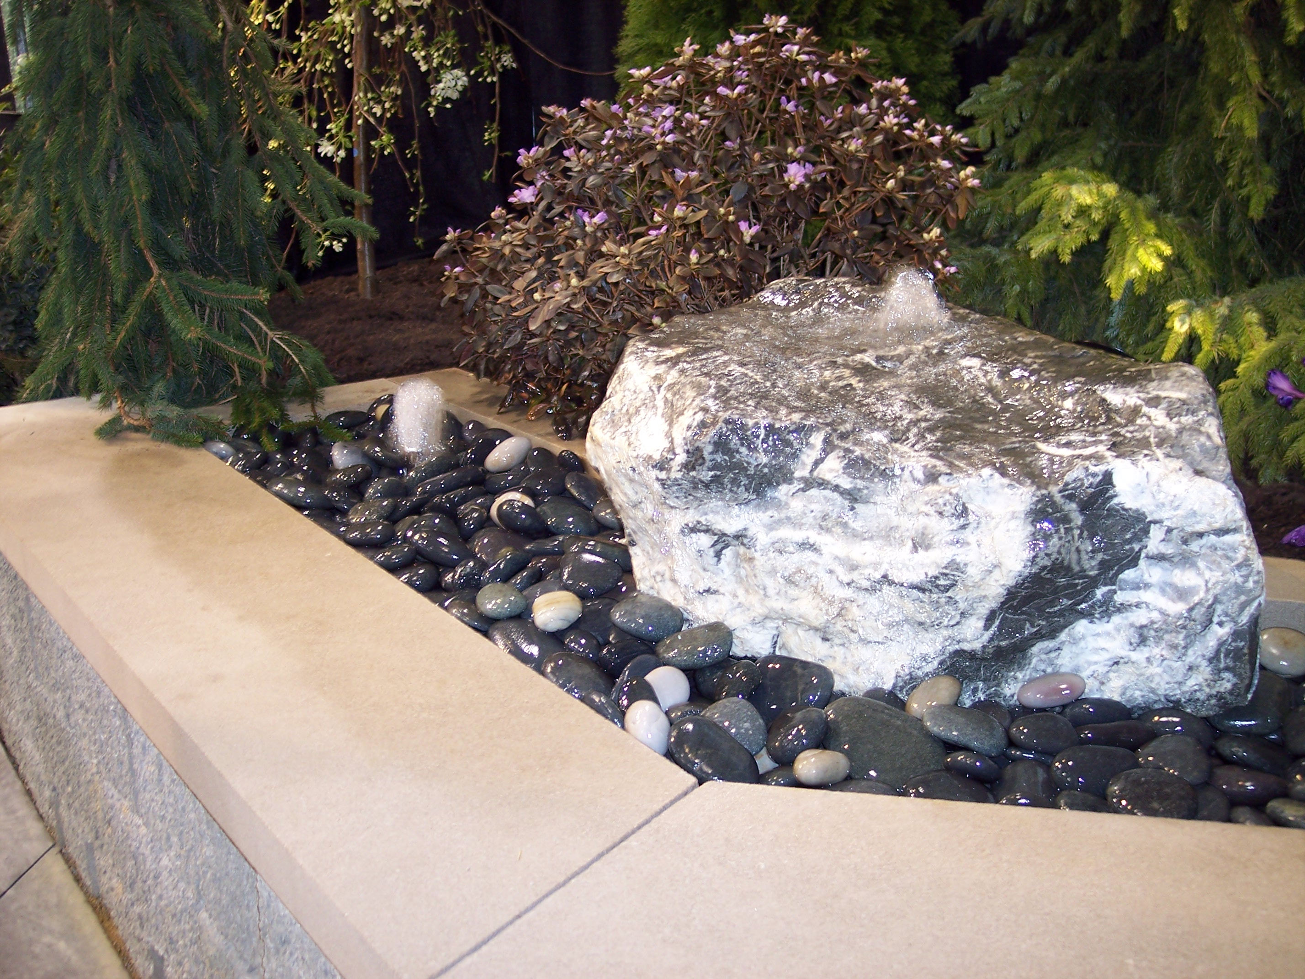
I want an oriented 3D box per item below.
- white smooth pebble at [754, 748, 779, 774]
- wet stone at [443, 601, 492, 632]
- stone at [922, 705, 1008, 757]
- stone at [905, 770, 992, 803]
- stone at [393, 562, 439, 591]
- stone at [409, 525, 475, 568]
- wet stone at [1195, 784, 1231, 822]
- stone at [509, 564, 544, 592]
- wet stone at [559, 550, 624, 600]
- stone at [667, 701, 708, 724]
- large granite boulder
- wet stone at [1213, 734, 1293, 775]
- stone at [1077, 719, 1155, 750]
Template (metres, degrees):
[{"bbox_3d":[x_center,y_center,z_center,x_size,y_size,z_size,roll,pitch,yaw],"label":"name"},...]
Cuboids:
[{"bbox_3d":[0.130,0.322,1.741,0.058,0.039,0.046,2,16,0],"label":"white smooth pebble"},{"bbox_3d":[-0.238,0.163,1.903,0.074,0.038,0.055,20,32,2],"label":"wet stone"},{"bbox_3d":[0.357,0.276,1.687,0.101,0.046,0.071,16,24,26],"label":"stone"},{"bbox_3d":[0.327,0.337,1.625,0.099,0.046,0.074,2,22,8],"label":"stone"},{"bbox_3d":[-0.366,0.136,2.242,0.084,0.043,0.062,-7,23,-8],"label":"stone"},{"bbox_3d":[-0.361,0.096,2.500,0.125,0.046,0.079,26,19,21],"label":"stone"},{"bbox_3d":[0.614,0.354,1.632,0.066,0.038,0.052,2,27,0],"label":"wet stone"},{"bbox_3d":[-0.183,0.128,2.115,0.061,0.024,0.040,-35,20,-9],"label":"stone"},{"bbox_3d":[-0.097,0.133,2.315,0.108,0.056,0.089,25,46,31],"label":"wet stone"},{"bbox_3d":[0.045,0.273,1.793,0.066,0.034,0.050,-12,22,-16],"label":"stone"},{"bbox_3d":[0.362,-0.022,2.034,0.830,0.430,0.540,5,18,18],"label":"large granite boulder"},{"bbox_3d":[0.717,0.317,1.754,0.094,0.040,0.058,18,25,11],"label":"wet stone"},{"bbox_3d":[0.497,0.263,1.573,0.084,0.034,0.049,-1,6,16],"label":"stone"}]

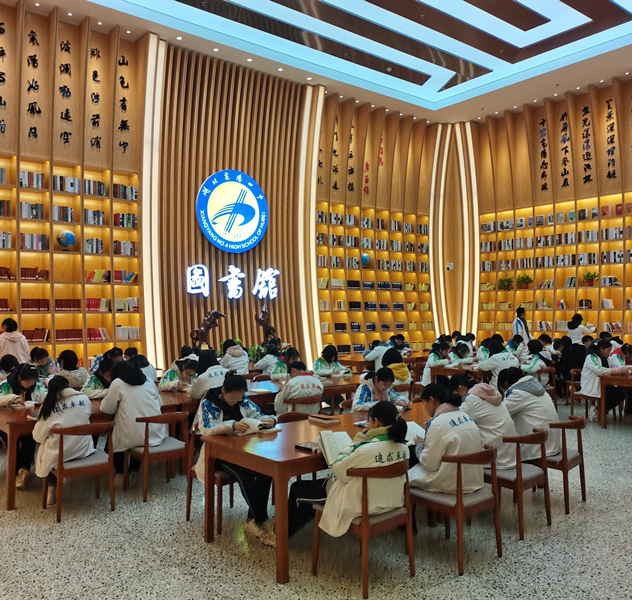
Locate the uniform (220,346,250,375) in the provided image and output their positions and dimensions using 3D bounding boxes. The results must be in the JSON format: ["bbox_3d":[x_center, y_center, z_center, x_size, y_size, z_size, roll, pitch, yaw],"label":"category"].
[{"bbox_3d":[-1.181,1.066,8.807,0.500,0.620,0.480,0,-1,-39],"label":"uniform"}]

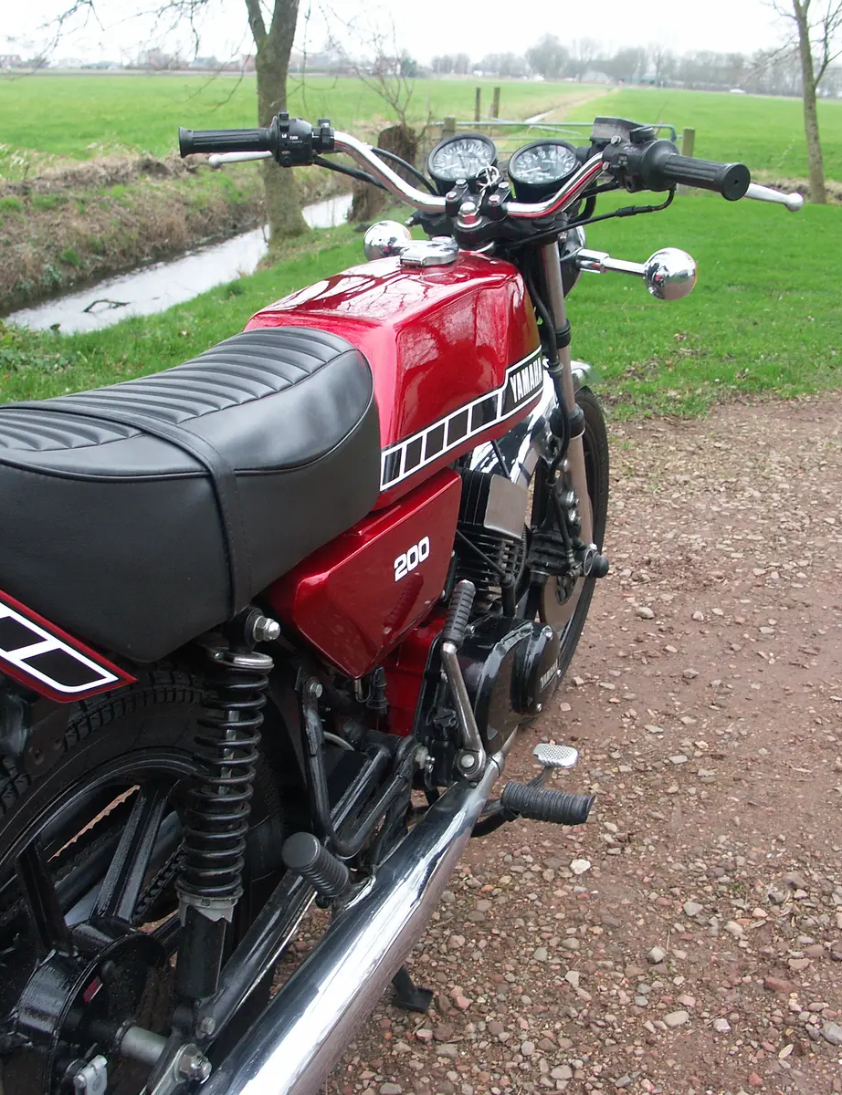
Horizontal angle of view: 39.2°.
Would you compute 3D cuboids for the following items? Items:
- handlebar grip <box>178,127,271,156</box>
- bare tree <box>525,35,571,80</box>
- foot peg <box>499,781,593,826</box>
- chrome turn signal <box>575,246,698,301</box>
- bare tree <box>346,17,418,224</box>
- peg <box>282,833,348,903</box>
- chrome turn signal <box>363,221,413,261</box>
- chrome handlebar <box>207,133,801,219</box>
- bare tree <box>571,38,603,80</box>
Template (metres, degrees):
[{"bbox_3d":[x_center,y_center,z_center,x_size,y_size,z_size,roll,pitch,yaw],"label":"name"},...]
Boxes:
[{"bbox_3d":[-0.253,-0.524,1.529,0.121,0.036,0.036,-2,22,1],"label":"handlebar grip"},{"bbox_3d":[32.306,-124.300,300.000,11.590,10.761,10.500,2,22,0],"label":"bare tree"},{"bbox_3d":[0.143,0.294,1.355,0.102,0.035,0.036,10,23,22],"label":"foot peg"},{"bbox_3d":[0.297,-0.382,1.628,0.170,0.073,0.080,11,24,25],"label":"chrome turn signal"},{"bbox_3d":[-0.291,-3.251,9.000,0.580,1.429,0.600,2,22,0],"label":"bare tree"},{"bbox_3d":[-0.095,0.307,1.114,0.036,0.086,0.036,1,50,26],"label":"peg"},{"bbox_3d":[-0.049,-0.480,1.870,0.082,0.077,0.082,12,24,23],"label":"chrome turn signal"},{"bbox_3d":[0.042,-0.449,1.455,0.745,0.100,0.170,11,24,25],"label":"chrome handlebar"},{"bbox_3d":[42.158,-124.010,300.000,8.113,10.223,8.500,2,22,0],"label":"bare tree"}]

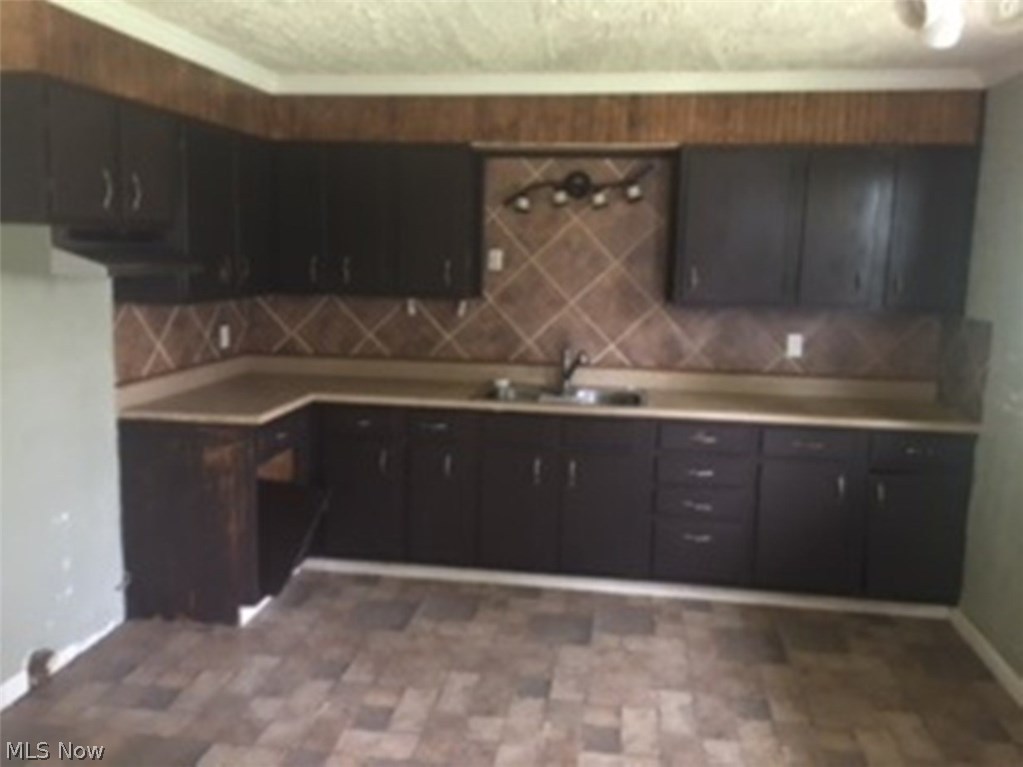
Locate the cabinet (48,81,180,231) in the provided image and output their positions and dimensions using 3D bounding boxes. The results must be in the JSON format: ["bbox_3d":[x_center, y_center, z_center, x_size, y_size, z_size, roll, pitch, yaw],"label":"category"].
[{"bbox_3d":[-1.551,-0.781,3.124,0.311,0.467,0.789,2,9,8],"label":"cabinet"}]

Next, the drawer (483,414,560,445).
[{"bbox_3d":[0.082,0.186,4.254,0.369,0.146,0.482,2,9,8],"label":"drawer"}]

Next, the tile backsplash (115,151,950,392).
[{"bbox_3d":[0.233,-0.523,3.854,3.648,1.075,1.196,2,9,8],"label":"tile backsplash"}]

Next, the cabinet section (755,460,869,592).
[{"bbox_3d":[1.418,0.623,4.218,0.473,0.620,0.595,2,8,8],"label":"cabinet section"}]

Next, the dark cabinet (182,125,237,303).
[{"bbox_3d":[-1.455,-0.745,3.787,0.311,0.744,0.442,2,9,8],"label":"dark cabinet"}]

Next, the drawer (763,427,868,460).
[{"bbox_3d":[1.395,0.243,4.060,0.462,0.146,0.482,2,9,8],"label":"drawer"}]

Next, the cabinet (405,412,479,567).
[{"bbox_3d":[-0.290,0.469,4.410,0.367,0.779,0.570,2,9,8],"label":"cabinet"}]

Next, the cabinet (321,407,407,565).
[{"bbox_3d":[-0.690,0.452,4.469,0.432,0.779,0.570,2,9,8],"label":"cabinet"}]

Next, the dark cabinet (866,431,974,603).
[{"bbox_3d":[1.849,0.559,4.095,0.422,0.784,0.570,2,9,8],"label":"dark cabinet"}]

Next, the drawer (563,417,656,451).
[{"bbox_3d":[0.490,0.204,4.194,0.430,0.146,0.482,2,9,8],"label":"drawer"}]

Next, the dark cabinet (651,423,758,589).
[{"bbox_3d":[0.933,0.517,4.229,0.452,0.779,0.570,2,9,8],"label":"dark cabinet"}]

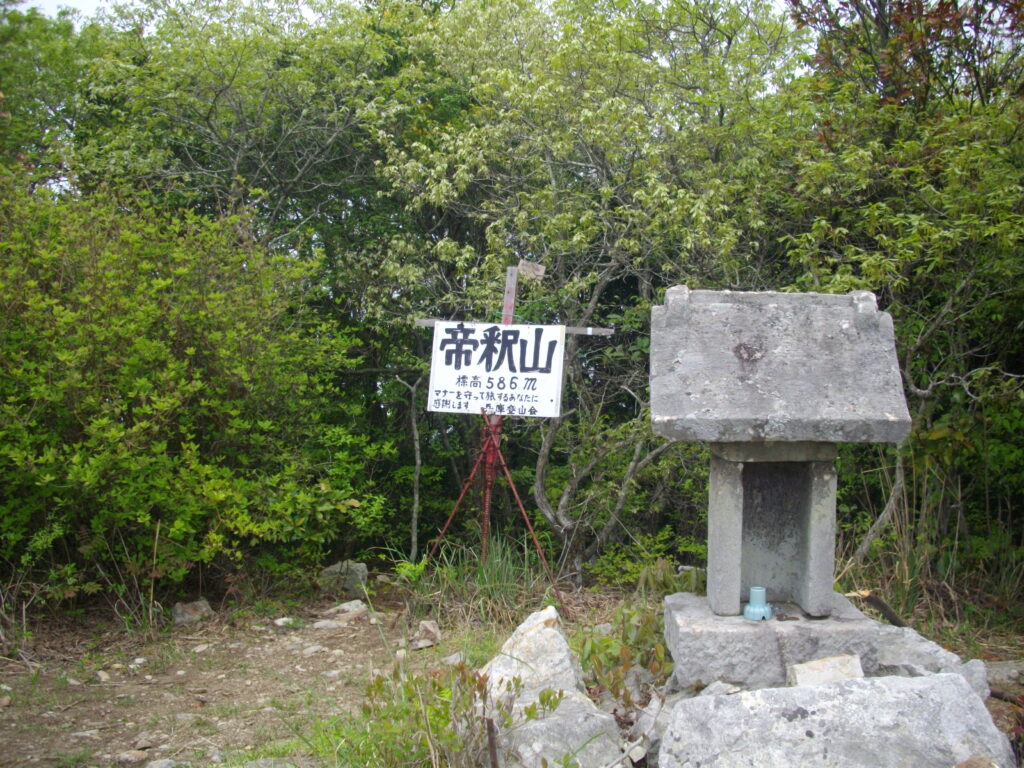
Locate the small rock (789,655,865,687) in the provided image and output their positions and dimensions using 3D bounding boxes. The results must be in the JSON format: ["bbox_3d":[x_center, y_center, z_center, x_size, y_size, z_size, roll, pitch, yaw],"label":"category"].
[{"bbox_3d":[0.847,0.780,2.958,0.190,0.085,0.110,0,6,0],"label":"small rock"}]

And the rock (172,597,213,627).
[{"bbox_3d":[-1.370,0.983,4.709,0.160,0.100,0.130,0,6,0],"label":"rock"}]

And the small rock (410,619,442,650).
[{"bbox_3d":[-0.343,1.005,4.389,0.125,0.105,0.110,0,6,0],"label":"small rock"}]

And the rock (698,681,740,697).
[{"bbox_3d":[0.558,0.821,2.942,0.110,0.050,0.085,0,6,0],"label":"rock"}]

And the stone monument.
[{"bbox_3d":[0.735,0.184,3.227,0.700,0.925,0.530,0,6,1],"label":"stone monument"}]

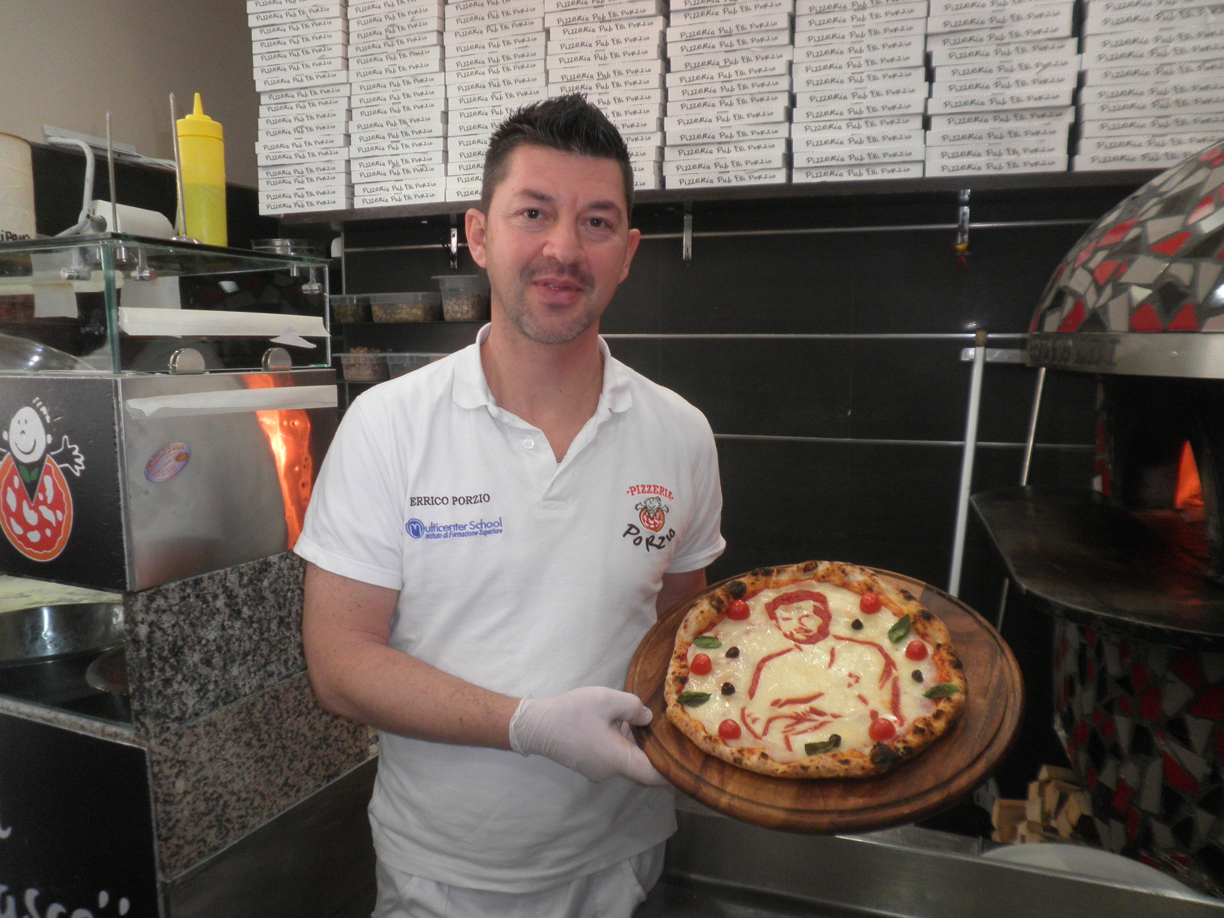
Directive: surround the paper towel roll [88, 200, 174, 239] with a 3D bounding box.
[{"bbox_3d":[-0.872,-0.413,1.660,0.094,0.094,0.152,2,8,16],"label":"paper towel roll"}]

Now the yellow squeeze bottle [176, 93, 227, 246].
[{"bbox_3d":[-0.631,-0.438,1.410,0.067,0.238,0.067,0,8,0],"label":"yellow squeeze bottle"}]

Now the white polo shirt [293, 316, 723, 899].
[{"bbox_3d":[-0.105,0.160,1.125,0.525,0.635,0.290,-3,8,-20],"label":"white polo shirt"}]

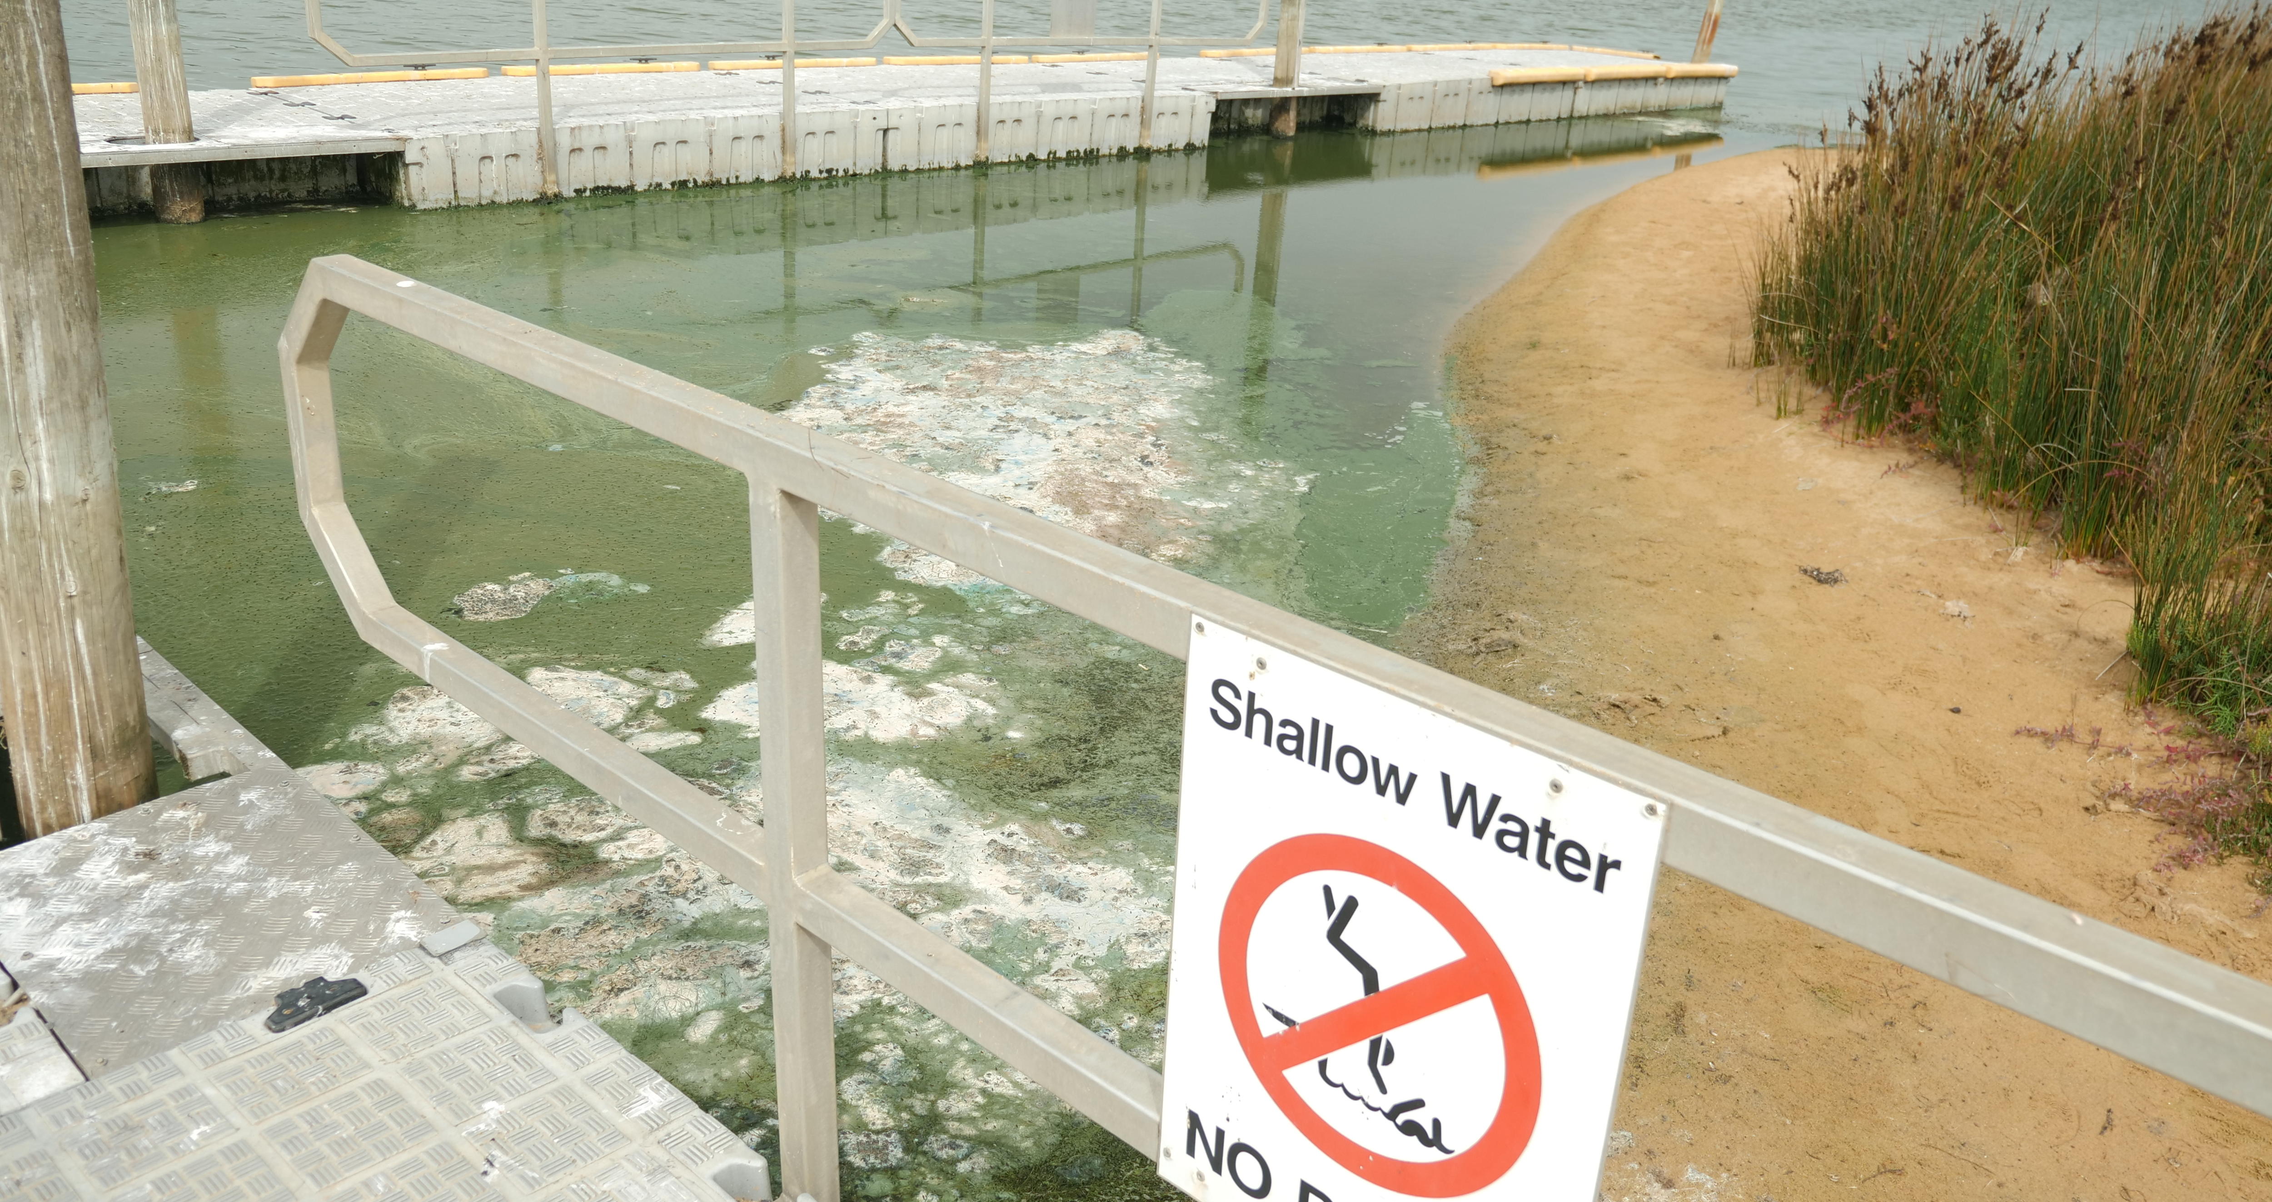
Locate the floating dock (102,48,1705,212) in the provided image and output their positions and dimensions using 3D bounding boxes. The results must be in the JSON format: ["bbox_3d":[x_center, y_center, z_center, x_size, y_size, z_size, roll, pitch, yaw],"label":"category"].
[{"bbox_3d":[-0.136,-3.965,13.426,16.280,0.450,2.090,-18,31,-41],"label":"floating dock"}]

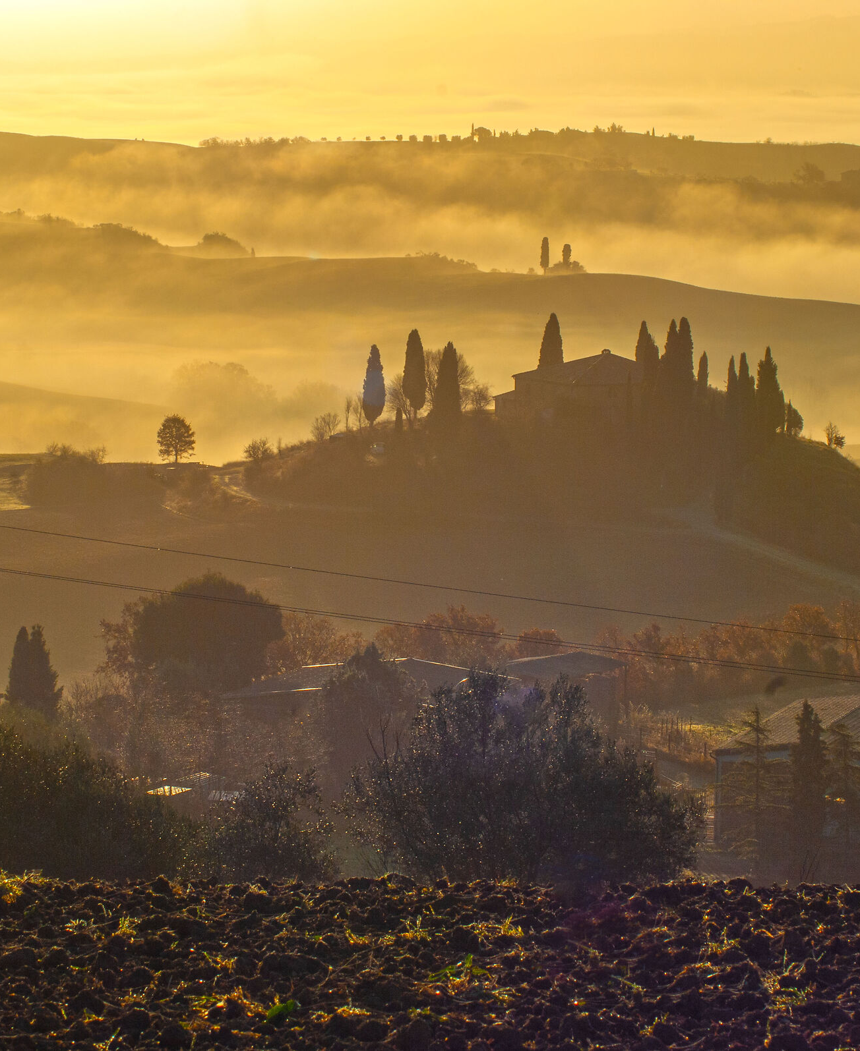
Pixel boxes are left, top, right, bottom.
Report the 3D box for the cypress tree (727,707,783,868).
[{"bbox_3d":[17.980,14.490,255.000,3.080,8.920,3.080,0,5,0],"label":"cypress tree"}]

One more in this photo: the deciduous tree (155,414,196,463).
[{"bbox_3d":[-37.740,-12.850,685.000,5.880,7.370,5.880,0,5,0],"label":"deciduous tree"}]

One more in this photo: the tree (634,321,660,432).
[{"bbox_3d":[28.059,-18.996,598.000,3.367,15.303,3.367,1,6,0],"label":"tree"}]

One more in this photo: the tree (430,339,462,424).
[{"bbox_3d":[2.190,-18.813,605.000,4.218,11.082,4.218,1,6,0],"label":"tree"}]

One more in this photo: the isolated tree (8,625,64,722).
[{"bbox_3d":[-27.880,10.500,325.000,3.920,7.080,3.500,0,5,0],"label":"isolated tree"}]

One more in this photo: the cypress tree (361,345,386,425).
[{"bbox_3d":[-7.381,-18.407,605.000,3.244,10.593,3.244,1,6,0],"label":"cypress tree"}]

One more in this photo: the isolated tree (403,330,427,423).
[{"bbox_3d":[-2.220,-22.200,690.000,3.520,14.110,3.520,0,5,0],"label":"isolated tree"}]

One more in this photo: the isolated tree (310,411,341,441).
[{"bbox_3d":[-15.630,-14.890,690.000,4.810,4.640,4.810,0,5,0],"label":"isolated tree"}]

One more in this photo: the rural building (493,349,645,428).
[{"bbox_3d":[22.109,-18.957,614.885,18.078,9.600,20.789,-2,6,-28],"label":"rural building"}]

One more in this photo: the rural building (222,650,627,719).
[{"bbox_3d":[-0.390,12.810,362.000,30.500,6.000,15.000,0,5,0],"label":"rural building"}]

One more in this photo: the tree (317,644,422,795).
[{"bbox_3d":[-4.140,13.260,315.000,7.180,10.340,7.180,0,5,0],"label":"tree"}]

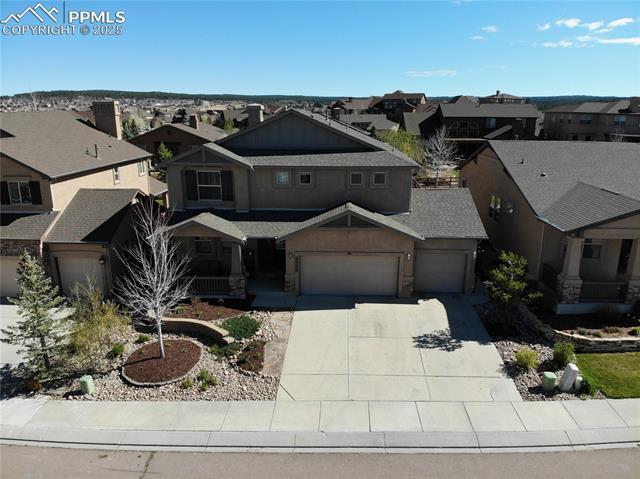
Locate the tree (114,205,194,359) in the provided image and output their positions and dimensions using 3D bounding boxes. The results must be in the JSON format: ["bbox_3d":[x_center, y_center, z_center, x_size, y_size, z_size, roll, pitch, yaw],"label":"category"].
[{"bbox_3d":[-6.400,1.701,17.051,2.950,6.500,2.950,0,17,0],"label":"tree"}]

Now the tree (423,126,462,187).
[{"bbox_3d":[12.400,-8.341,45.078,4.100,6.200,4.100,0,17,0],"label":"tree"}]

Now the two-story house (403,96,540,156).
[{"bbox_3d":[18.500,-14.543,60.423,16.000,7.600,12.000,0,17,0],"label":"two-story house"}]

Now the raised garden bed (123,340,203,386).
[{"bbox_3d":[-6.150,4.876,17.790,3.200,0.320,3.000,0,17,0],"label":"raised garden bed"}]

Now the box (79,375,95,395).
[{"bbox_3d":[-8.530,5.325,16.201,0.410,0.620,0.380,0,17,0],"label":"box"}]

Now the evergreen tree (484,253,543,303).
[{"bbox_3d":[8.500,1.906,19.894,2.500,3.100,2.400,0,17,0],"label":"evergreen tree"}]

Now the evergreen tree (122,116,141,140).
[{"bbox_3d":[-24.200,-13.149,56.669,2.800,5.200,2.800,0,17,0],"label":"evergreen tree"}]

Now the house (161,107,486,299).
[{"bbox_3d":[0.300,-3.494,27.209,15.800,9.100,14.200,0,18,1],"label":"house"}]

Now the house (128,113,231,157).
[{"bbox_3d":[-15.400,-10.215,52.351,10.000,7.000,11.000,6,18,17],"label":"house"}]

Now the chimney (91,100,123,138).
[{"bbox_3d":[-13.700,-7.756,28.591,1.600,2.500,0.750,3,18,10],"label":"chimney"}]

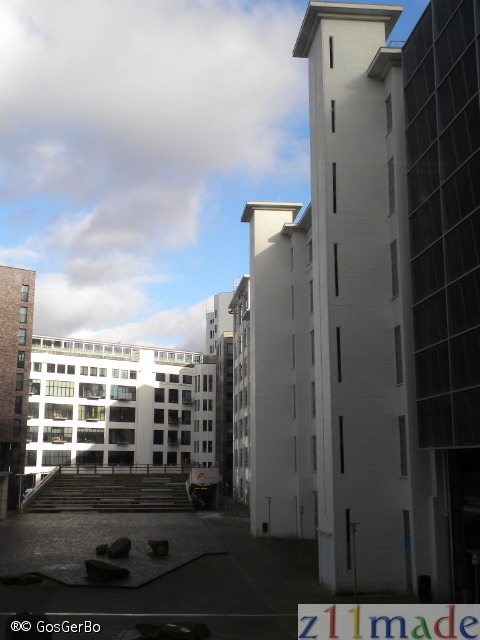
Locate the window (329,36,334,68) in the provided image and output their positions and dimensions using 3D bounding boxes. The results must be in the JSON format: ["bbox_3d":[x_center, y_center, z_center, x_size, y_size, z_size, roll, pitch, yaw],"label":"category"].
[{"bbox_3d":[5.586,-16.323,46.337,0.200,2.093,0.150,1,-11,-6],"label":"window"}]

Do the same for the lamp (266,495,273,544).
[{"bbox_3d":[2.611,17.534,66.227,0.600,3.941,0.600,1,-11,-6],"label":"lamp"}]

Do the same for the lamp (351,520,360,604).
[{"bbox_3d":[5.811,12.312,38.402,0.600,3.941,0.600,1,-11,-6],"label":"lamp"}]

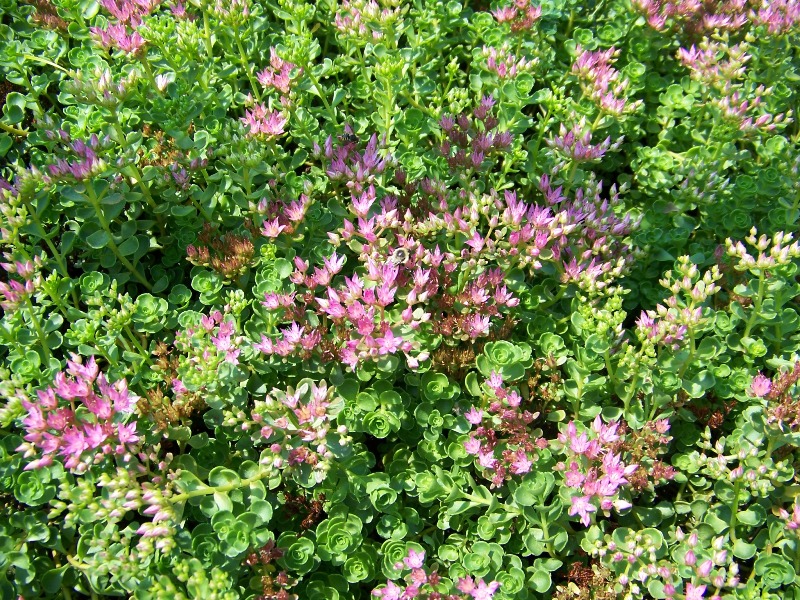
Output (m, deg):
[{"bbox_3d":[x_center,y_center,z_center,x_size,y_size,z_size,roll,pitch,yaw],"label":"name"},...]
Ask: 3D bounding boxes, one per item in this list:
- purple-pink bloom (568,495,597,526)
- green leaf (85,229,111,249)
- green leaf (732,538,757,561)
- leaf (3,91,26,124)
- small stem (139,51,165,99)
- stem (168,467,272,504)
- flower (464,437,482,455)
[{"bbox_3d":[0.107,0.123,0.475,0.017,0.011,0.016,-3,51,0],"label":"purple-pink bloom"},{"bbox_3d":[-0.232,-0.046,0.620,0.018,0.006,0.013,-15,62,-12],"label":"green leaf"},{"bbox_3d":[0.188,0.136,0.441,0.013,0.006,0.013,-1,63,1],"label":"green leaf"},{"bbox_3d":[-0.343,-0.171,0.720,0.019,0.016,0.019,36,60,27],"label":"leaf"},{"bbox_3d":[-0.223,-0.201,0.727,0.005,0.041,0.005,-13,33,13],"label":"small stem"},{"bbox_3d":[-0.108,0.112,0.490,0.062,0.006,0.006,-14,81,-14],"label":"stem"},{"bbox_3d":[0.046,0.091,0.505,0.011,0.009,0.010,-3,51,0],"label":"flower"}]

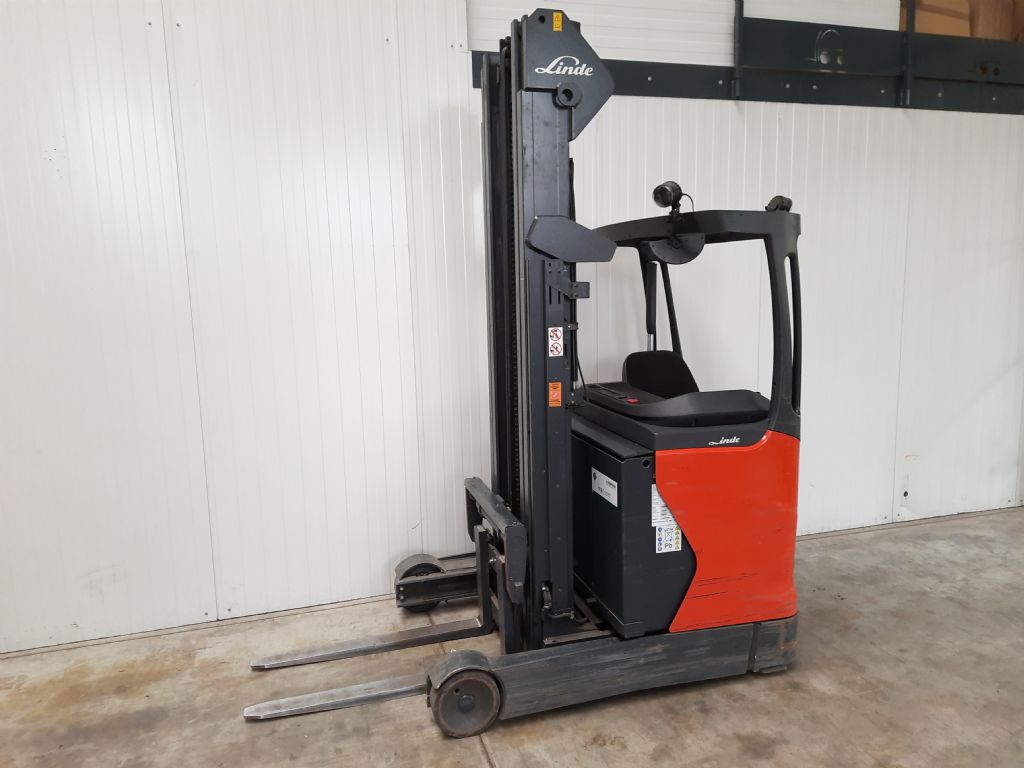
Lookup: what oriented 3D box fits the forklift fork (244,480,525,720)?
[{"bbox_3d":[-0.632,0.985,3.371,1.230,0.779,0.766,-4,9,-16],"label":"forklift fork"}]

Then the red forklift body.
[{"bbox_3d":[0.808,0.565,3.737,0.785,0.876,1.250,-4,9,-16],"label":"red forklift body"}]

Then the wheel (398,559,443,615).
[{"bbox_3d":[-0.523,1.137,4.032,0.286,0.286,0.104,-4,9,-16],"label":"wheel"}]

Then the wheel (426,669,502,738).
[{"bbox_3d":[-0.196,1.296,2.936,0.286,0.286,0.104,-4,9,-16],"label":"wheel"}]

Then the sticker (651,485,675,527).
[{"bbox_3d":[0.662,0.523,3.068,0.122,0.196,0.004,-4,9,-16],"label":"sticker"}]

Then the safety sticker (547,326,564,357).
[{"bbox_3d":[0.189,-0.180,3.046,0.064,0.124,0.004,-4,9,-16],"label":"safety sticker"}]

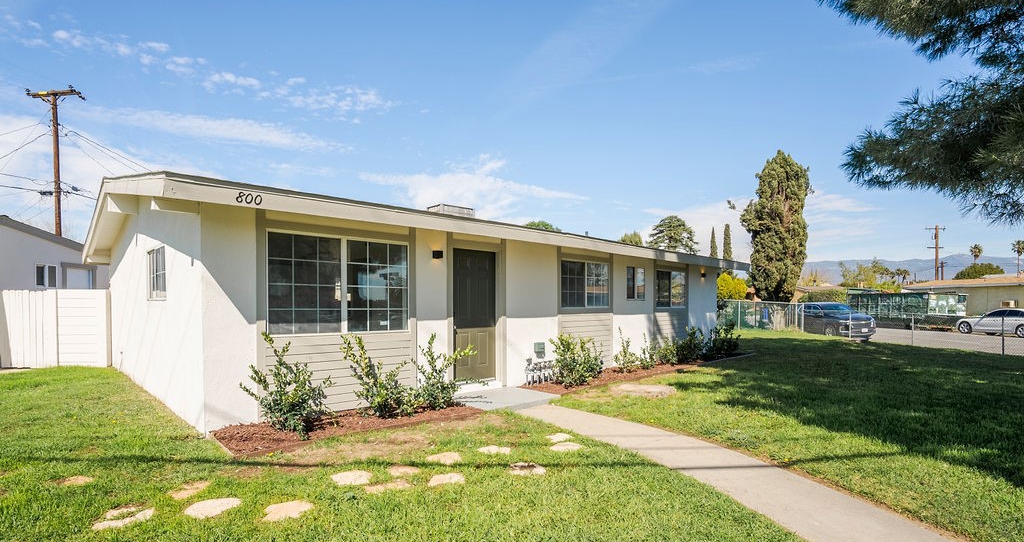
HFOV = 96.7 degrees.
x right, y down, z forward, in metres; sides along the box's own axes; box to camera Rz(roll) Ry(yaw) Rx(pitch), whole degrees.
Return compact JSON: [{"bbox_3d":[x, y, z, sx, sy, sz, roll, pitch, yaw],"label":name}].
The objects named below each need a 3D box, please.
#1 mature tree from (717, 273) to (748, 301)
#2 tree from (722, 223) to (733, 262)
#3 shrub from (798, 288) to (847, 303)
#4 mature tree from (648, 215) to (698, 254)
[{"bbox_3d":[14.500,1.870,30.000,2.500,3.200,2.400,0,-3,0],"label":"mature tree"},{"bbox_3d":[24.900,-0.200,52.500,1.350,10.400,1.350,0,-3,0],"label":"tree"},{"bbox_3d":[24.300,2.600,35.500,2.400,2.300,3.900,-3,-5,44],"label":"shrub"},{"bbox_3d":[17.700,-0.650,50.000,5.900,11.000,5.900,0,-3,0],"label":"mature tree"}]

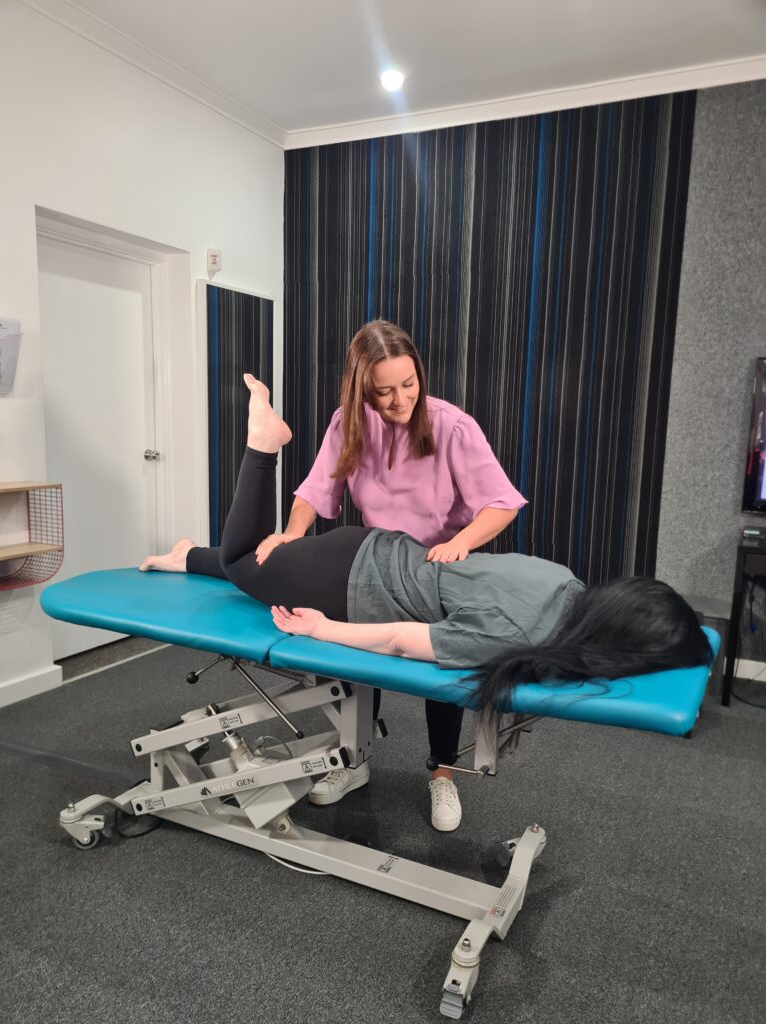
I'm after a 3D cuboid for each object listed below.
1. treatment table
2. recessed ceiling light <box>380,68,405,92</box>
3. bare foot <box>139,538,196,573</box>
[{"bbox_3d":[-0.095,0.639,2.088,1.795,0.790,0.695,5,9,26],"label":"treatment table"},{"bbox_3d":[0.048,-2.158,3.846,0.100,0.040,0.100,5,9,26],"label":"recessed ceiling light"},{"bbox_3d":[-0.681,0.133,2.428,0.225,0.110,0.090,5,9,26],"label":"bare foot"}]

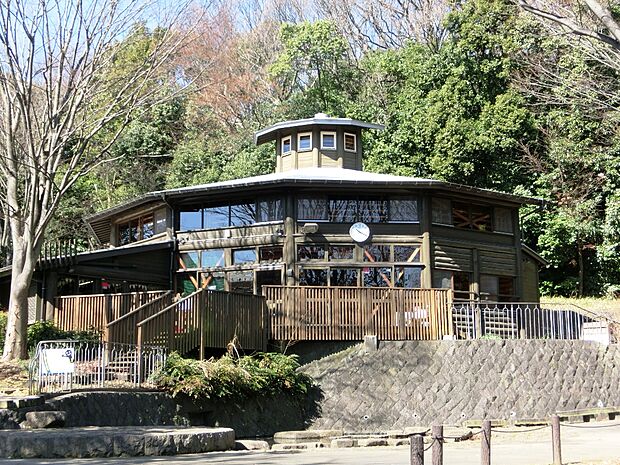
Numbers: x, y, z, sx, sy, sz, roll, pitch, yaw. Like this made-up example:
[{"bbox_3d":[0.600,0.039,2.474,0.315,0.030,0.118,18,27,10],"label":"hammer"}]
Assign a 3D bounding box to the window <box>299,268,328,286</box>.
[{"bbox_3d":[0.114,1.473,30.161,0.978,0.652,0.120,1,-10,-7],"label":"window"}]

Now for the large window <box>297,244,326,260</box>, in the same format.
[{"bbox_3d":[0.058,0.655,30.294,0.966,0.516,0.120,1,-10,-7],"label":"large window"}]

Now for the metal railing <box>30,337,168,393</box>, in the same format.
[{"bbox_3d":[-4.744,3.114,21.144,0.350,1.130,5.167,-4,-11,23],"label":"metal railing"}]

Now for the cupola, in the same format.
[{"bbox_3d":[0.445,-3.672,39.240,5.492,2.826,5.492,1,-10,-7],"label":"cupola"}]

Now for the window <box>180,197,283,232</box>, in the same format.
[{"bbox_3d":[-2.532,-0.512,29.352,3.758,0.714,0.120,-4,-11,24],"label":"window"}]

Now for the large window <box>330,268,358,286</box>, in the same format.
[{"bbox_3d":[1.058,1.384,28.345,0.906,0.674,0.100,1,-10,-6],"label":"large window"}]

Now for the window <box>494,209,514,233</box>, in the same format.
[{"bbox_3d":[6.983,-0.400,33.424,1.097,0.910,0.120,7,-12,-38],"label":"window"}]

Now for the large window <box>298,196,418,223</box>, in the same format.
[{"bbox_3d":[1.510,-0.676,28.745,3.806,0.731,0.120,1,-10,-6],"label":"large window"}]

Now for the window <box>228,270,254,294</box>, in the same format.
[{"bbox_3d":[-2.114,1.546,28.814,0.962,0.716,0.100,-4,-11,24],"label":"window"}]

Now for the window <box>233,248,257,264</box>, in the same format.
[{"bbox_3d":[-2.175,0.800,30.892,0.901,0.511,0.120,-5,-11,24],"label":"window"}]

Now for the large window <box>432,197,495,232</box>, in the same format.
[{"bbox_3d":[5.326,-0.582,32.122,3.132,0.917,0.120,7,-12,-38],"label":"large window"}]

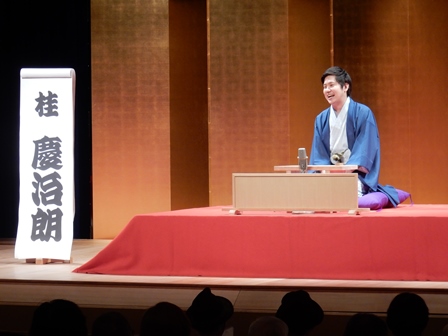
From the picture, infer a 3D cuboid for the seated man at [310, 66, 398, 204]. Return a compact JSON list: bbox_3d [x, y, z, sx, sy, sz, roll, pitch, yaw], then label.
[{"bbox_3d":[0.830,-0.208,11.900,0.570,0.930,0.720,0,1,27],"label":"seated man"}]

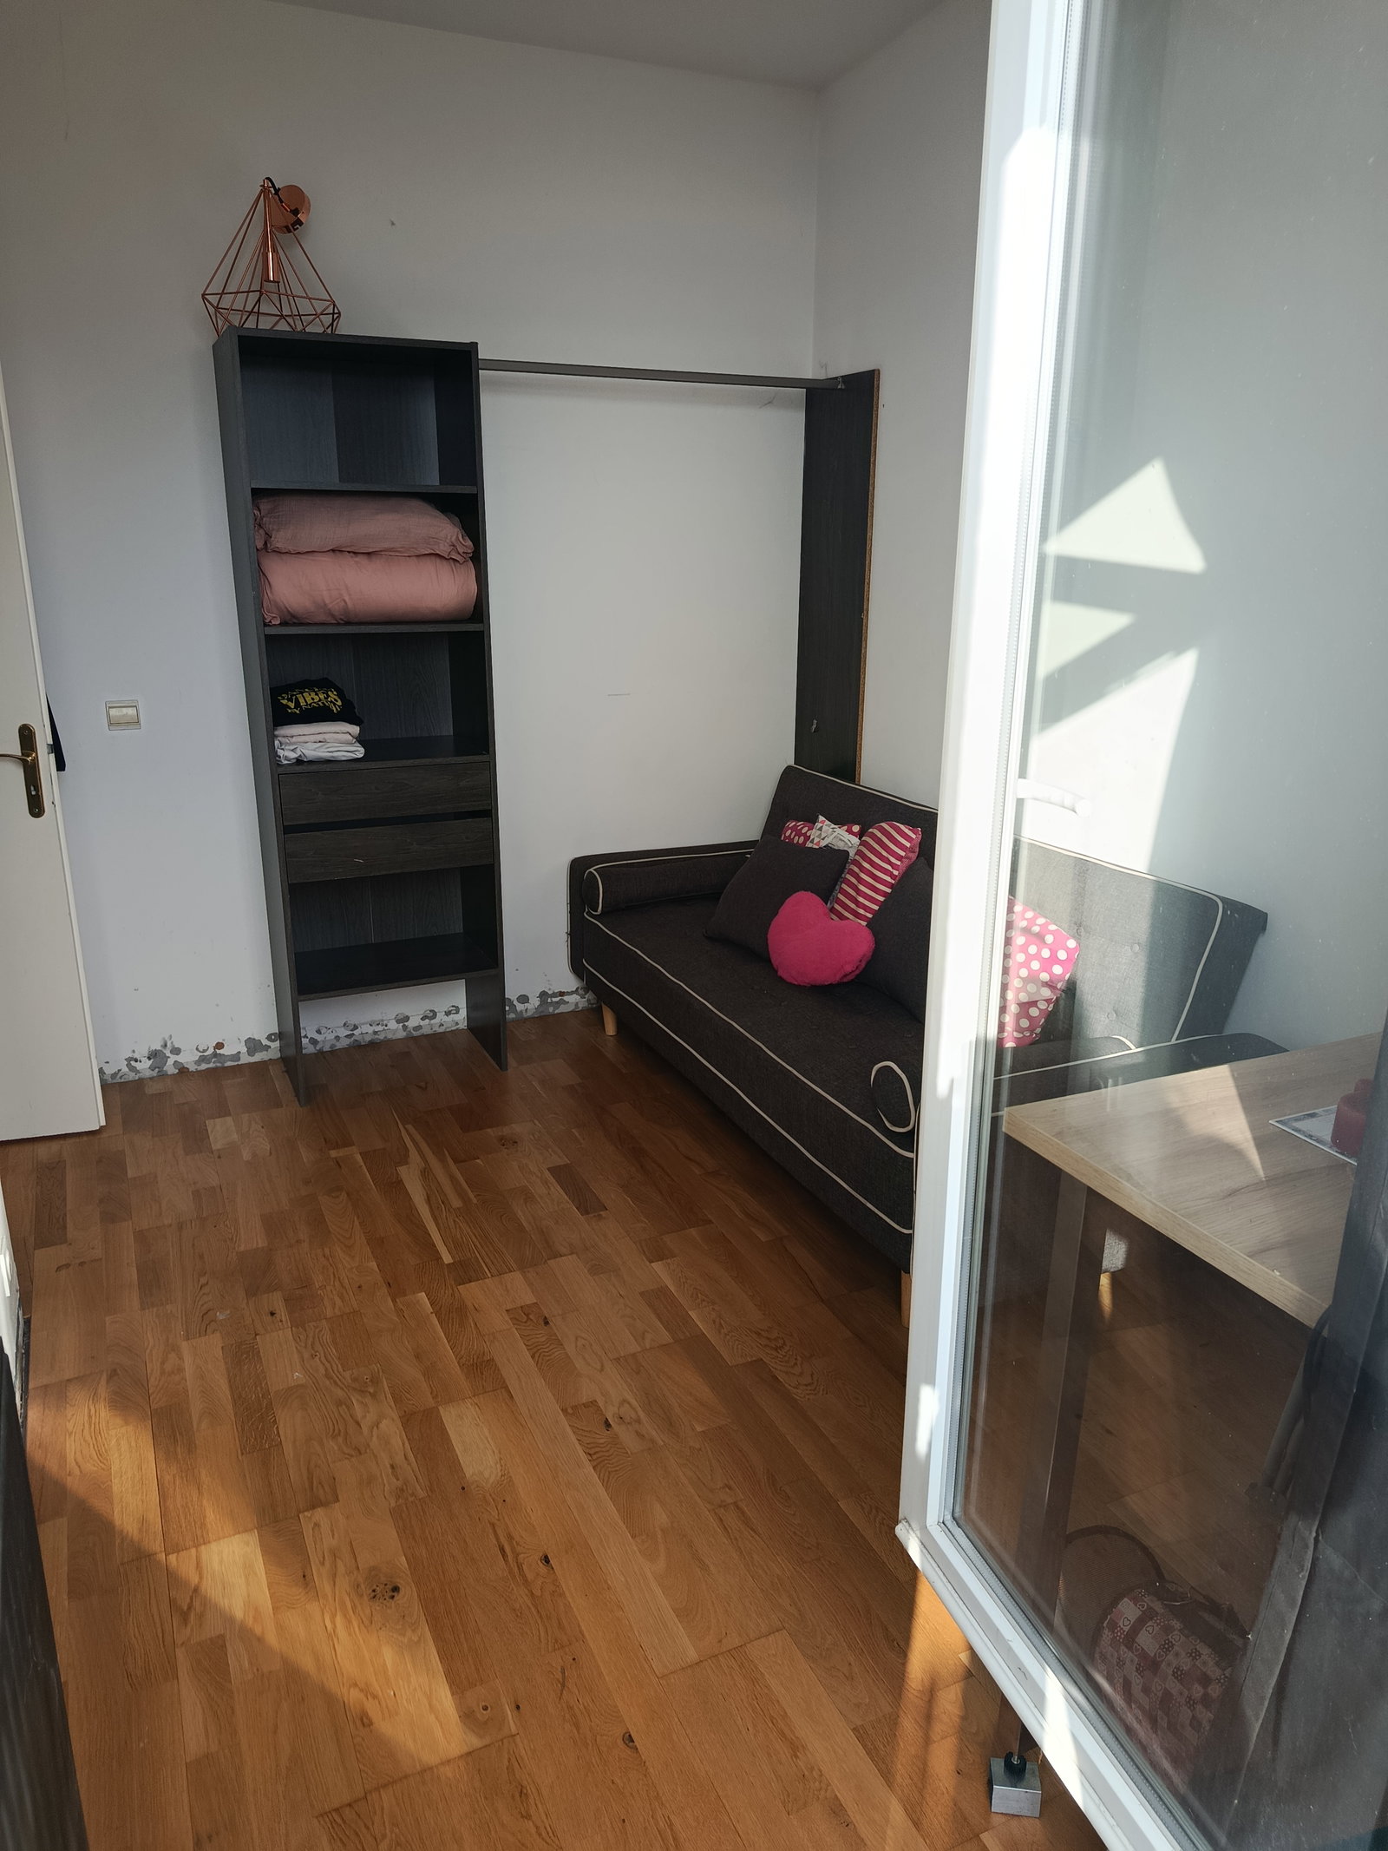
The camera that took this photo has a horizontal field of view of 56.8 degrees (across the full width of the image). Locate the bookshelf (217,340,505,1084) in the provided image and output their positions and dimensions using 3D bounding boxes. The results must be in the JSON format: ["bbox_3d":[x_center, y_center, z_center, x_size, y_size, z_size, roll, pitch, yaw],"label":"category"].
[{"bbox_3d":[-0.907,-0.538,3.604,0.603,2.010,0.387,-7,19,-24],"label":"bookshelf"}]

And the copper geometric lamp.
[{"bbox_3d":[-1.047,-1.646,3.173,0.353,0.361,0.318,-13,22,-37],"label":"copper geometric lamp"}]

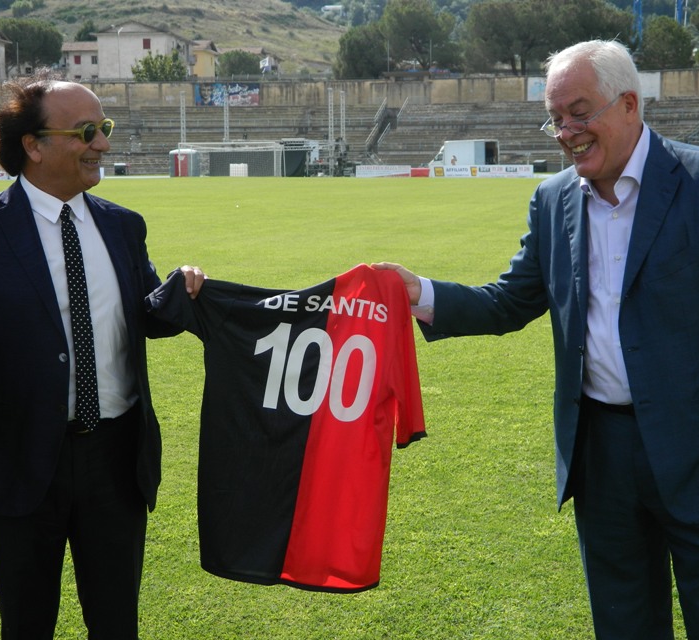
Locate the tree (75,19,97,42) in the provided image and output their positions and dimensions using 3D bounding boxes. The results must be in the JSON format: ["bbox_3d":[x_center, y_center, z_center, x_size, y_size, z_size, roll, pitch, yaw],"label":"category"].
[{"bbox_3d":[-43.494,-46.003,235.000,4.680,8.530,4.680,0,7,0],"label":"tree"}]

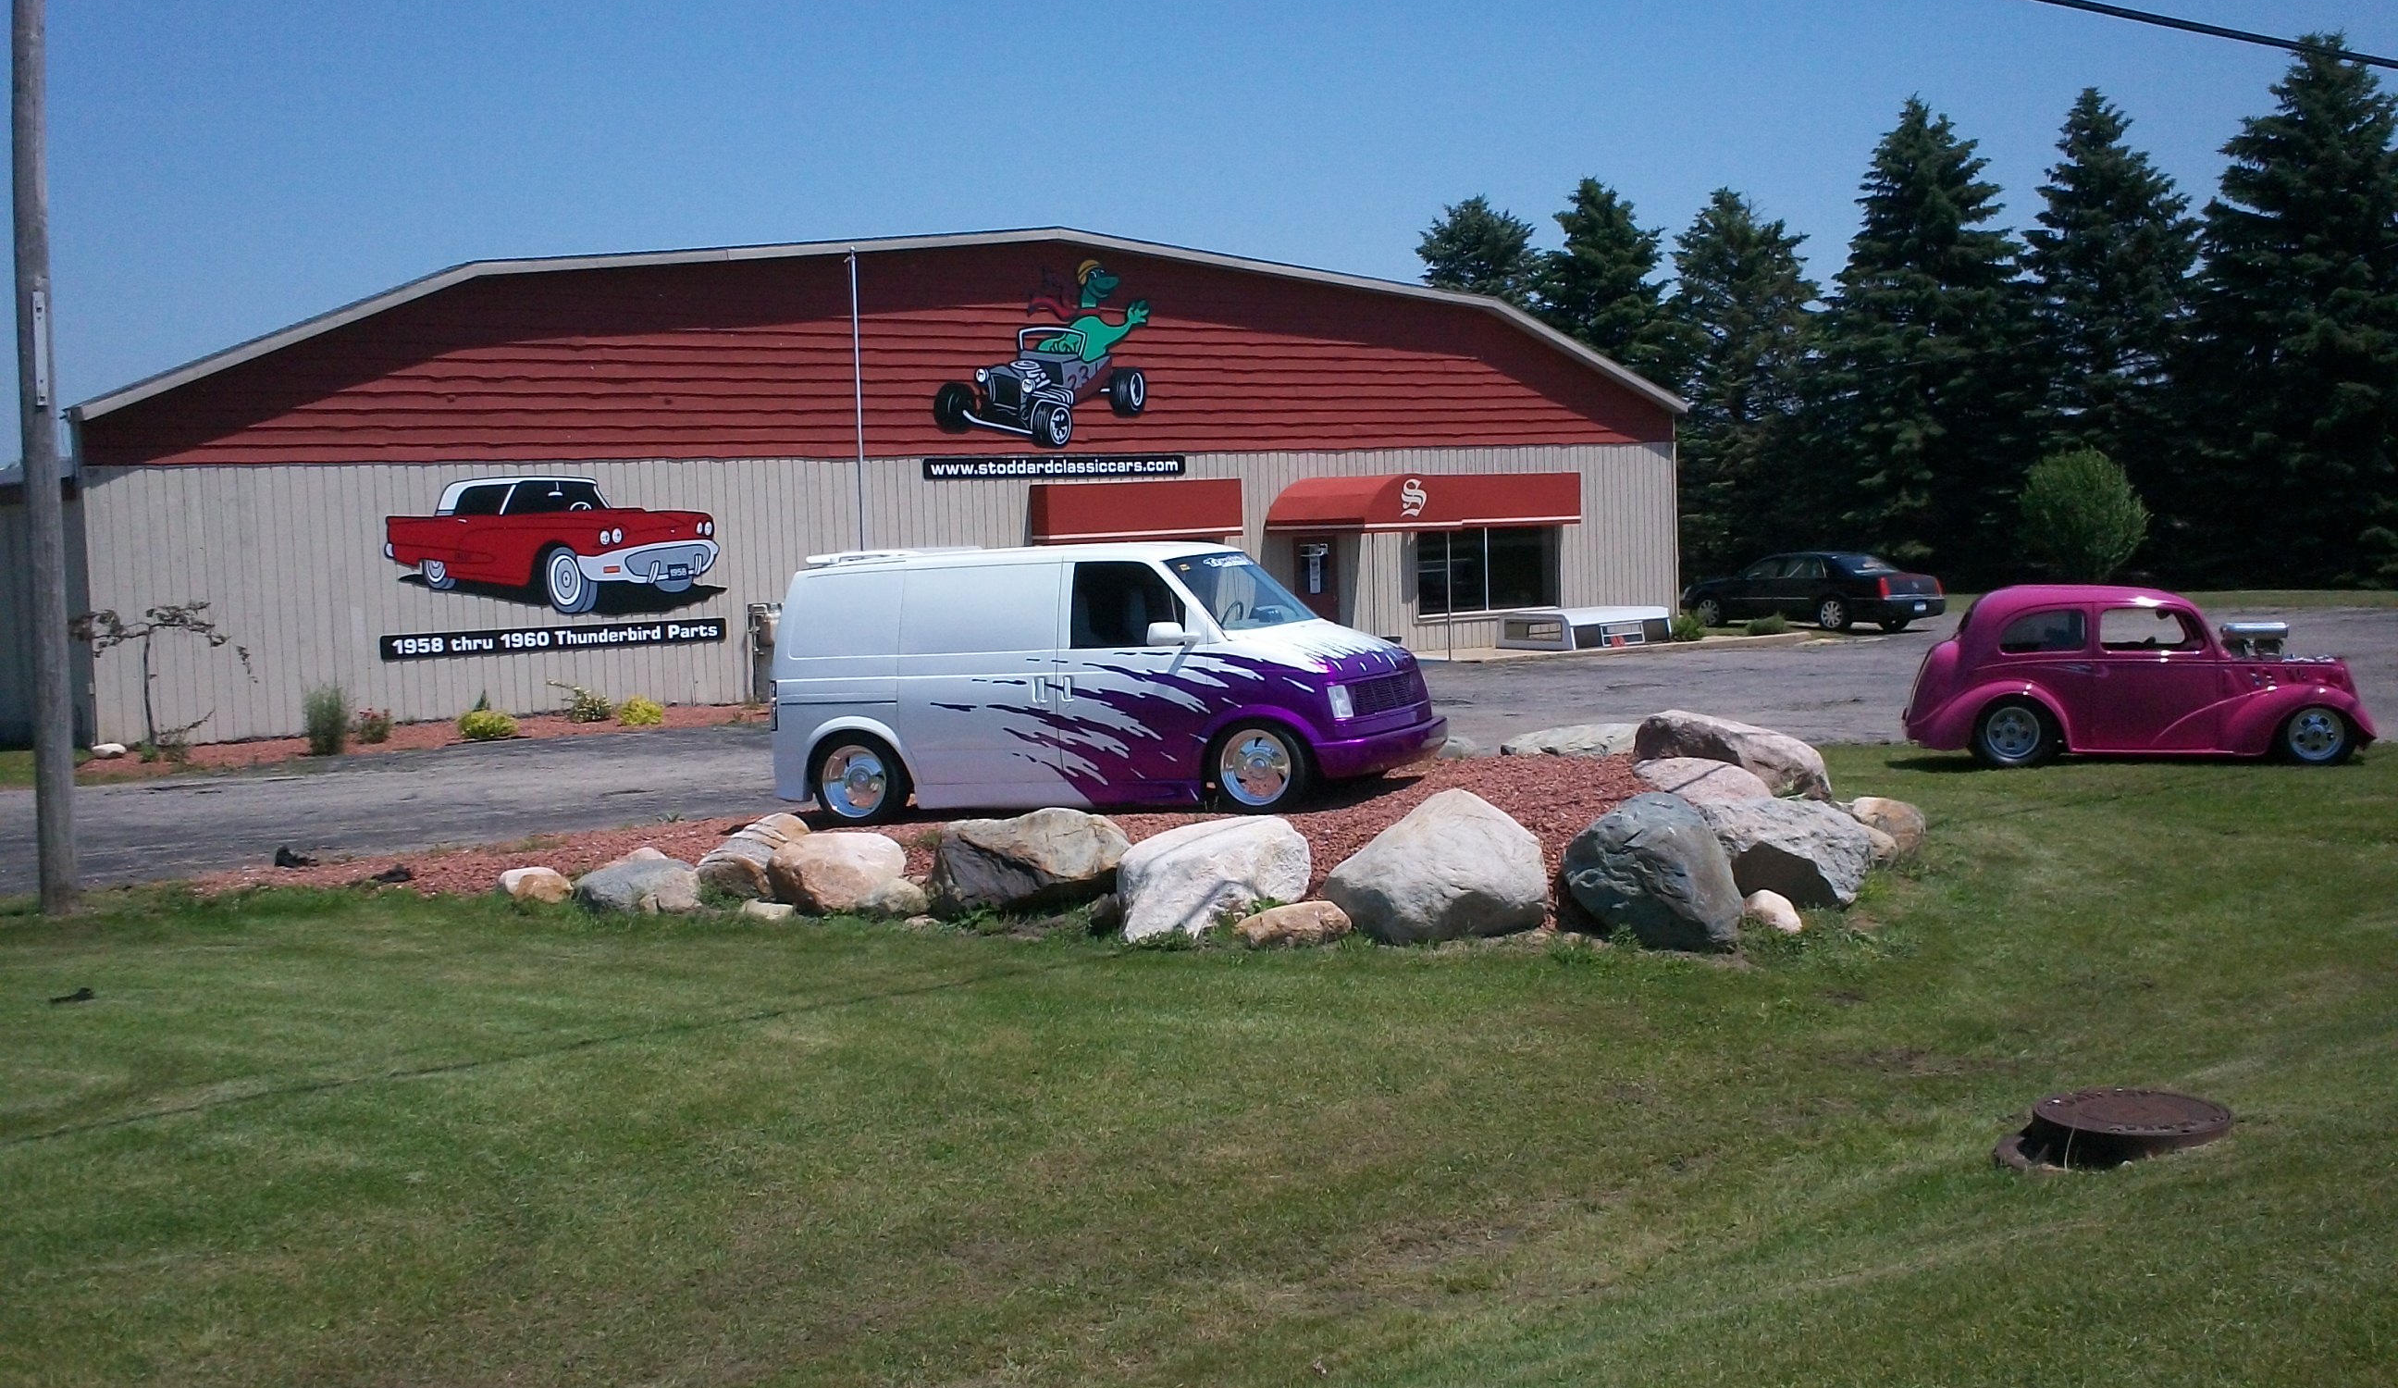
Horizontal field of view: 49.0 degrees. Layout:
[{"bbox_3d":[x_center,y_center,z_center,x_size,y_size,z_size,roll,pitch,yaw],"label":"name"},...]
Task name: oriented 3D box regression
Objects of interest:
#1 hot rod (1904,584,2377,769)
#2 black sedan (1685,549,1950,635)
[{"bbox_3d":[7.690,-0.197,21.667,3.580,1.440,1.480,0,4,15],"label":"hot rod"},{"bbox_3d":[11.377,-1.966,49.209,1.900,1.460,5.250,-5,5,-36],"label":"black sedan"}]

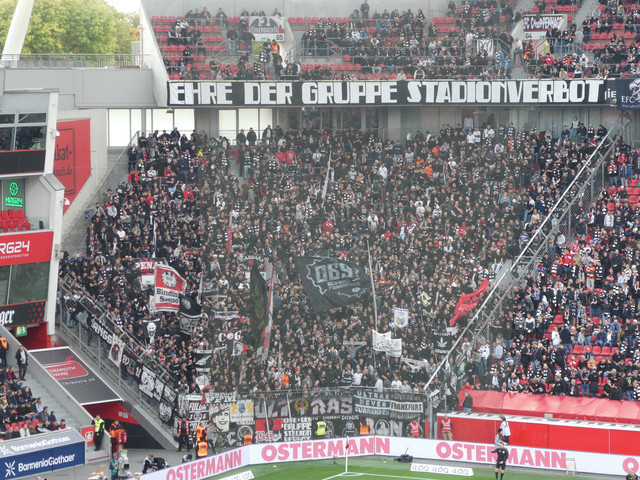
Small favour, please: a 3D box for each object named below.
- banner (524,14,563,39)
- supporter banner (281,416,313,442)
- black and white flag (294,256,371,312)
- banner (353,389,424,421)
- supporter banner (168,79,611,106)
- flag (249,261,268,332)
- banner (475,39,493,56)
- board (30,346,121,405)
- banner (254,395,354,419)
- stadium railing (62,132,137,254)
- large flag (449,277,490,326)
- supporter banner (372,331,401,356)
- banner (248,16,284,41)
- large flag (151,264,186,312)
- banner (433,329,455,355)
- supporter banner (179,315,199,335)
[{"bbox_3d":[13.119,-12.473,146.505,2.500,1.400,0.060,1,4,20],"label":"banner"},{"bbox_3d":[-1.095,9.243,121.423,1.500,1.250,0.050,-1,4,-22],"label":"supporter banner"},{"bbox_3d":[0.623,2.218,124.387,3.800,2.750,0.350,0,4,-6],"label":"black and white flag"},{"bbox_3d":[3.414,8.199,124.400,4.000,1.380,0.100,2,5,27],"label":"banner"},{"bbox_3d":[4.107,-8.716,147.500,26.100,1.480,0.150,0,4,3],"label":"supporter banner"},{"bbox_3d":[-3.029,2.782,122.919,1.000,3.500,0.350,-1,4,-17],"label":"flag"},{"bbox_3d":[9.504,-11.189,145.083,1.060,1.060,0.050,1,4,14],"label":"banner"},{"bbox_3d":[-11.848,6.580,120.984,2.450,0.120,4.790,-4,33,-43],"label":"board"},{"bbox_3d":[-0.773,8.330,124.500,5.200,1.040,0.100,-1,4,-17],"label":"banner"},{"bbox_3d":[-12.650,-2.668,143.200,0.120,6.600,10.400,1,4,20],"label":"stadium railing"},{"bbox_3d":[7.698,3.167,128.530,2.200,2.400,0.400,1,4,12],"label":"large flag"},{"bbox_3d":[3.583,5.494,132.500,1.580,1.380,0.200,0,4,0],"label":"supporter banner"},{"bbox_3d":[-3.258,-12.819,152.000,2.200,1.450,0.100,-1,4,-12],"label":"banner"},{"bbox_3d":[-7.459,2.388,122.894,1.650,2.350,0.250,-1,4,-14],"label":"large flag"},{"bbox_3d":[6.226,5.168,125.840,1.100,1.150,0.100,1,4,12],"label":"banner"},{"bbox_3d":[-6.720,4.318,127.560,1.000,1.000,0.200,-1,4,-12],"label":"supporter banner"}]

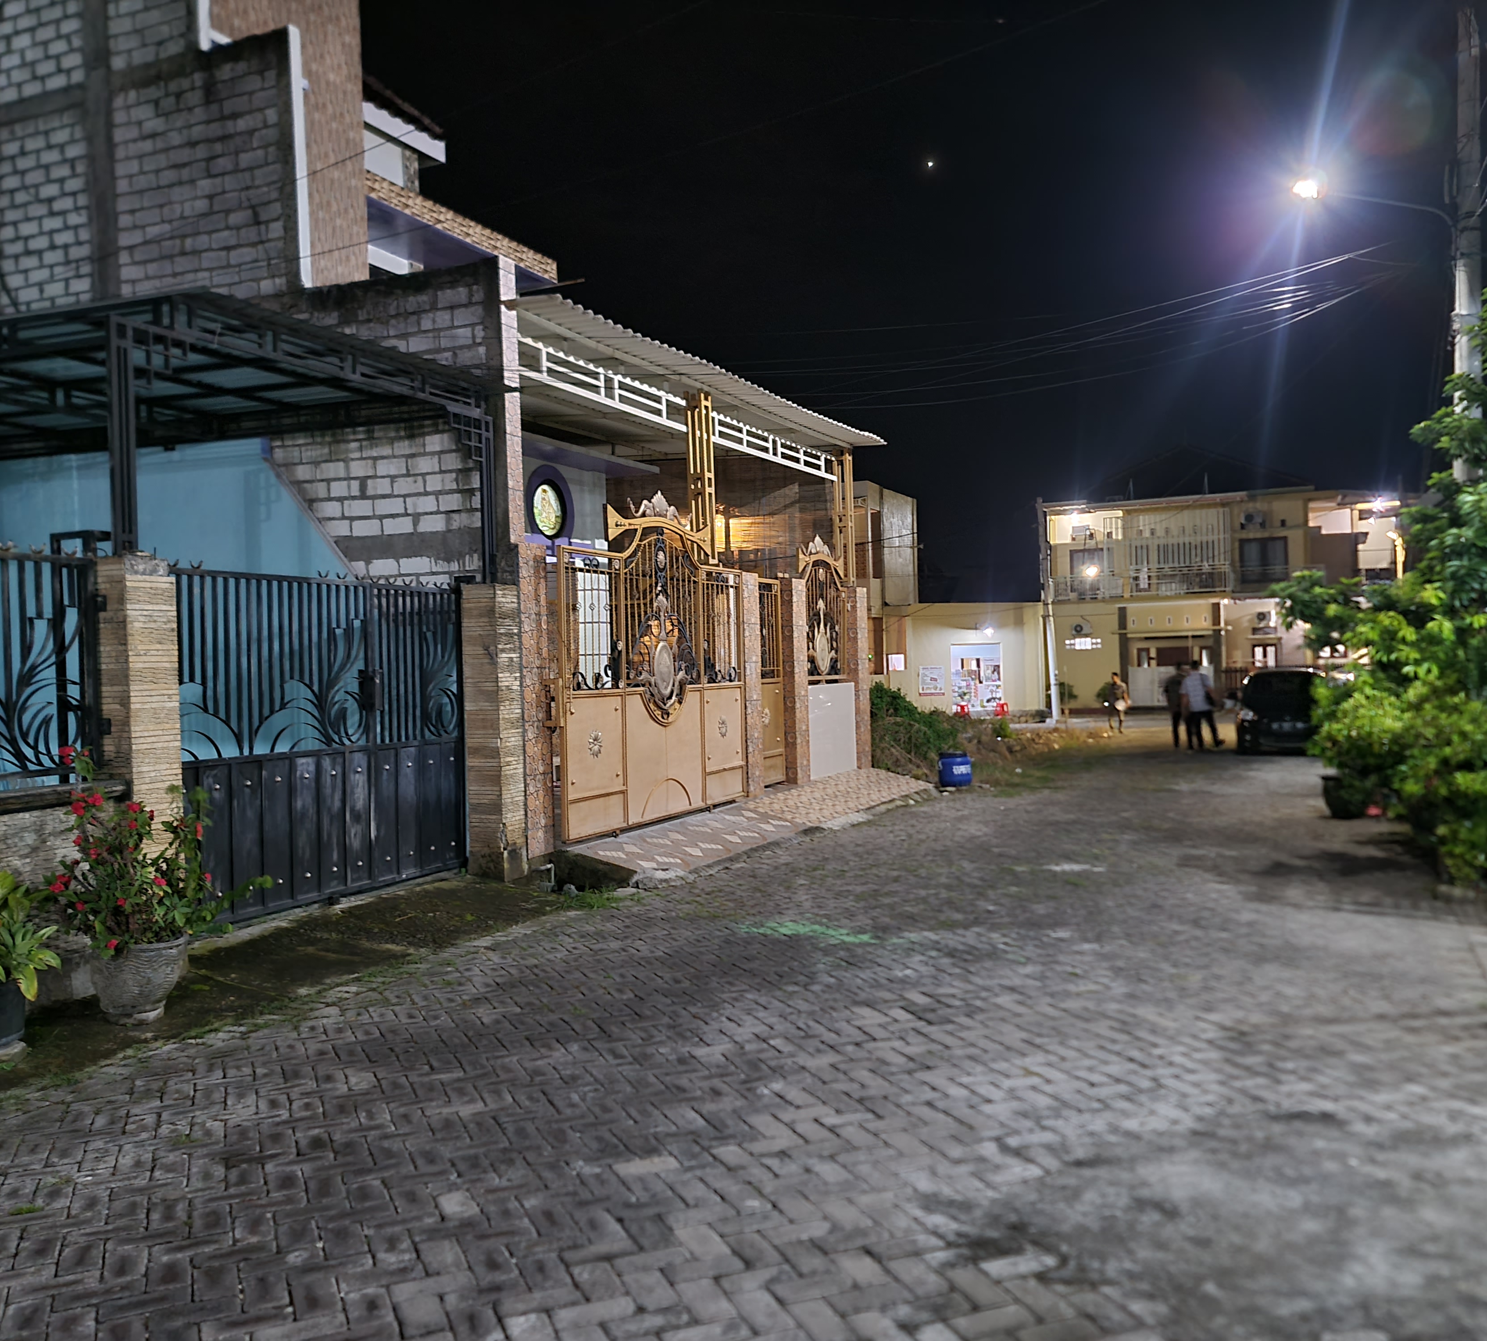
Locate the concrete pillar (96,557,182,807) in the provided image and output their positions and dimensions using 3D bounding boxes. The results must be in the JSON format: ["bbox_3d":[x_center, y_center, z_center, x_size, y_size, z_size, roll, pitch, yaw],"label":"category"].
[{"bbox_3d":[-3.209,0.526,6.828,0.320,2.220,0.320,-1,0,25],"label":"concrete pillar"}]

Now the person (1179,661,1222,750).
[{"bbox_3d":[8.547,0.654,24.200,0.600,1.650,0.600,-2,0,17],"label":"person"}]

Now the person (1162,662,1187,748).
[{"bbox_3d":[8.210,0.652,24.600,0.480,1.650,0.380,-1,0,25],"label":"person"}]

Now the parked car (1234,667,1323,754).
[{"bbox_3d":[10.485,0.679,24.717,1.690,1.530,4.000,-1,0,25],"label":"parked car"}]

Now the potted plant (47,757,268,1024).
[{"bbox_3d":[-2.671,0.967,5.900,0.930,1.180,0.760,-2,0,-25],"label":"potted plant"}]

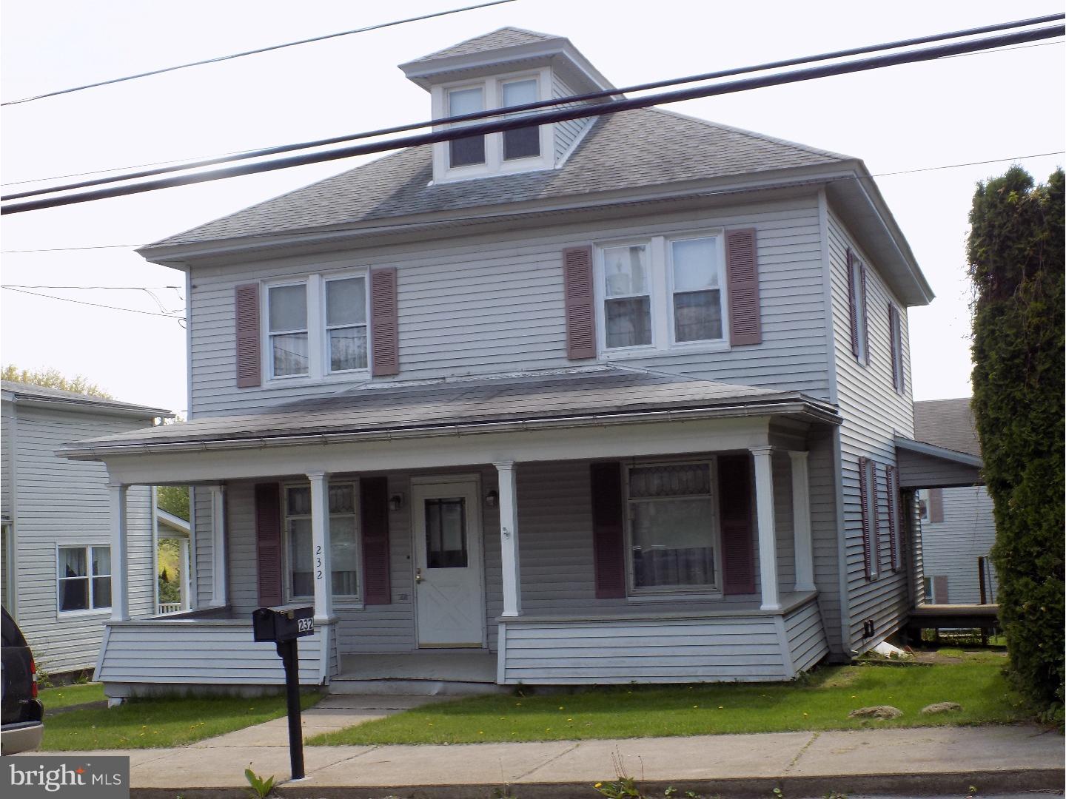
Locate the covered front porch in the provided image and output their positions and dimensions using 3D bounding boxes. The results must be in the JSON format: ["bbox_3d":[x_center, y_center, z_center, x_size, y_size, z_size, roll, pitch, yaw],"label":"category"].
[{"bbox_3d":[-0.998,1.429,16.446,8.820,3.670,2.710,-4,-6,20],"label":"covered front porch"}]

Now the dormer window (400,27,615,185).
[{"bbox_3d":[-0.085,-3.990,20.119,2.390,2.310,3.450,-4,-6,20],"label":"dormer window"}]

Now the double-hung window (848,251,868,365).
[{"bbox_3d":[4.357,-1.169,18.831,0.120,1.420,1.650,-4,-6,20],"label":"double-hung window"}]

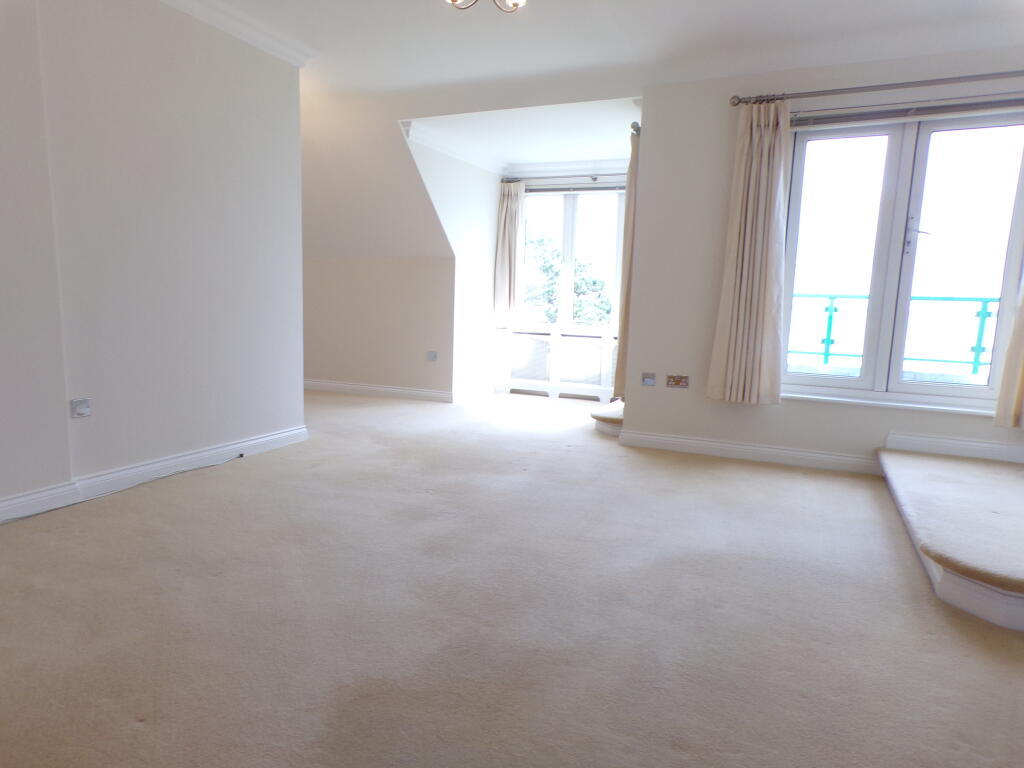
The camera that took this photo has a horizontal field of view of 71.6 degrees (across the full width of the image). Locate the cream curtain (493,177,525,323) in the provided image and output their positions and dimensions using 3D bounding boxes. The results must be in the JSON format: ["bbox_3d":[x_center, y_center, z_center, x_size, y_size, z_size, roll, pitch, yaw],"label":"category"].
[{"bbox_3d":[-0.049,-1.245,6.881,0.268,1.391,0.144,5,8,24],"label":"cream curtain"}]

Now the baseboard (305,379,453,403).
[{"bbox_3d":[-1.313,0.065,6.766,1.705,0.098,0.021,5,8,24],"label":"baseboard"}]

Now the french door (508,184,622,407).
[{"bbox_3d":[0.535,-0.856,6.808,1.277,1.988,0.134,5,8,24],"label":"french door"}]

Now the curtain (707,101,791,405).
[{"bbox_3d":[1.456,-0.768,4.292,0.417,1.766,0.154,5,8,24],"label":"curtain"}]

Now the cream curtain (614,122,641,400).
[{"bbox_3d":[0.880,-0.810,5.130,0.160,1.849,0.371,5,8,24],"label":"cream curtain"}]

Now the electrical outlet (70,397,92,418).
[{"bbox_3d":[-2.002,0.114,3.298,0.021,0.087,0.097,5,8,24],"label":"electrical outlet"}]

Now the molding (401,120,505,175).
[{"bbox_3d":[-0.433,-2.011,6.116,0.103,0.113,1.761,5,8,24],"label":"molding"}]

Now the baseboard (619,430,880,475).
[{"bbox_3d":[1.467,0.431,4.538,1.566,0.099,0.021,5,8,24],"label":"baseboard"}]

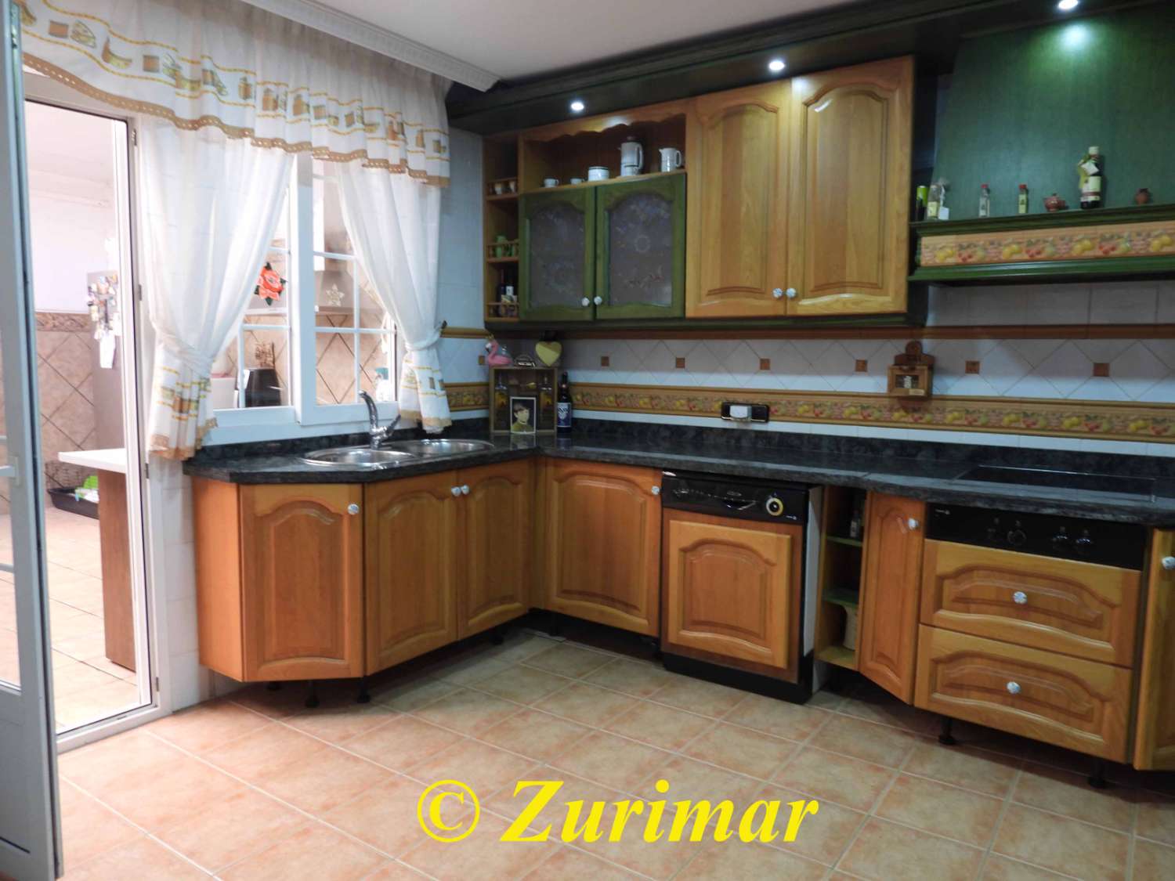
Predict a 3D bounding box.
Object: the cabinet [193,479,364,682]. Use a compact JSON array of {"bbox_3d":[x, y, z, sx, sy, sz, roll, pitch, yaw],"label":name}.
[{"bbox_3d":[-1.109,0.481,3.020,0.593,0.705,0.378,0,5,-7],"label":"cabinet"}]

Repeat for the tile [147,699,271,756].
[{"bbox_3d":[-1.282,0.989,2.797,0.300,0.010,0.300,4,6,35],"label":"tile"}]

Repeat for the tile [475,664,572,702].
[{"bbox_3d":[-0.259,0.977,3.251,0.306,0.010,0.306,4,6,34],"label":"tile"}]

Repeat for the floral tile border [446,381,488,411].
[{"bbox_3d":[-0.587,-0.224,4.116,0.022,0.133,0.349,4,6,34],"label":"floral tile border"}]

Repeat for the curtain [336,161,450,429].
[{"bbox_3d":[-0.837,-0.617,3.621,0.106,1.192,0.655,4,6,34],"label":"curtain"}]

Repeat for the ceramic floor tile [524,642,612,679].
[{"bbox_3d":[-0.082,0.956,3.508,0.306,0.010,0.306,4,6,34],"label":"ceramic floor tile"}]

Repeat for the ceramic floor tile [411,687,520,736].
[{"bbox_3d":[-0.428,0.984,2.951,0.300,0.010,0.300,4,6,35],"label":"ceramic floor tile"}]

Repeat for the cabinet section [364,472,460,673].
[{"bbox_3d":[-0.879,0.468,3.280,0.520,0.710,0.470,4,6,35],"label":"cabinet section"}]

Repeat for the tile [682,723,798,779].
[{"bbox_3d":[0.510,1.034,2.723,0.307,0.010,0.307,4,6,35],"label":"tile"}]

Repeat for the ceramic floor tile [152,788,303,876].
[{"bbox_3d":[-0.968,1.062,2.226,0.306,0.010,0.306,4,6,35],"label":"ceramic floor tile"}]

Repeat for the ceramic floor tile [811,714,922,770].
[{"bbox_3d":[0.945,1.032,2.801,0.307,0.010,0.307,4,6,35],"label":"ceramic floor tile"}]

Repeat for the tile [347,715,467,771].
[{"bbox_3d":[-0.614,1.020,2.742,0.307,0.010,0.307,4,6,35],"label":"tile"}]

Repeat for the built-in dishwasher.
[{"bbox_3d":[0.707,0.549,3.382,0.600,0.839,0.580,4,6,35],"label":"built-in dishwasher"}]

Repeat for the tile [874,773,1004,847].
[{"bbox_3d":[1.023,1.073,2.369,0.307,0.010,0.307,4,6,35],"label":"tile"}]

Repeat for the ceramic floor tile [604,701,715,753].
[{"bbox_3d":[0.257,1.016,2.901,0.307,0.010,0.307,4,6,35],"label":"ceramic floor tile"}]

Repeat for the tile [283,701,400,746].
[{"bbox_3d":[-0.855,0.987,2.874,0.300,0.010,0.300,4,6,35],"label":"tile"}]

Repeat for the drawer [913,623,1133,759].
[{"bbox_3d":[1.455,0.752,2.703,0.588,0.281,0.460,4,6,35],"label":"drawer"}]

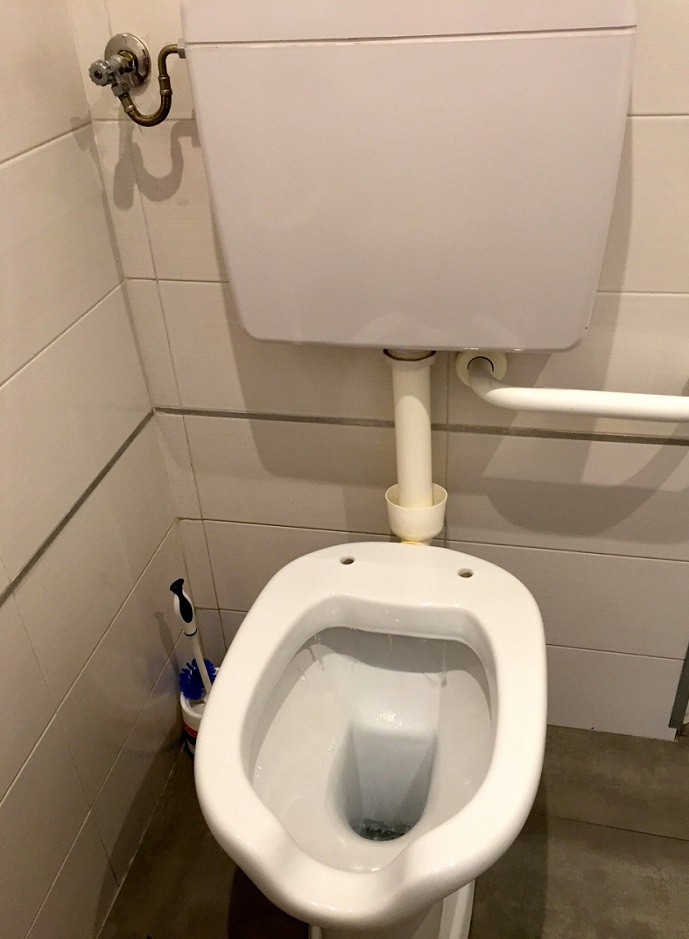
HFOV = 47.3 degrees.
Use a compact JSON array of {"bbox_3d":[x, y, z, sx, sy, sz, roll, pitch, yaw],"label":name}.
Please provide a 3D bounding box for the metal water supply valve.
[{"bbox_3d":[-0.219,-0.436,0.884,0.138,0.092,0.082,4,34,11],"label":"metal water supply valve"}]

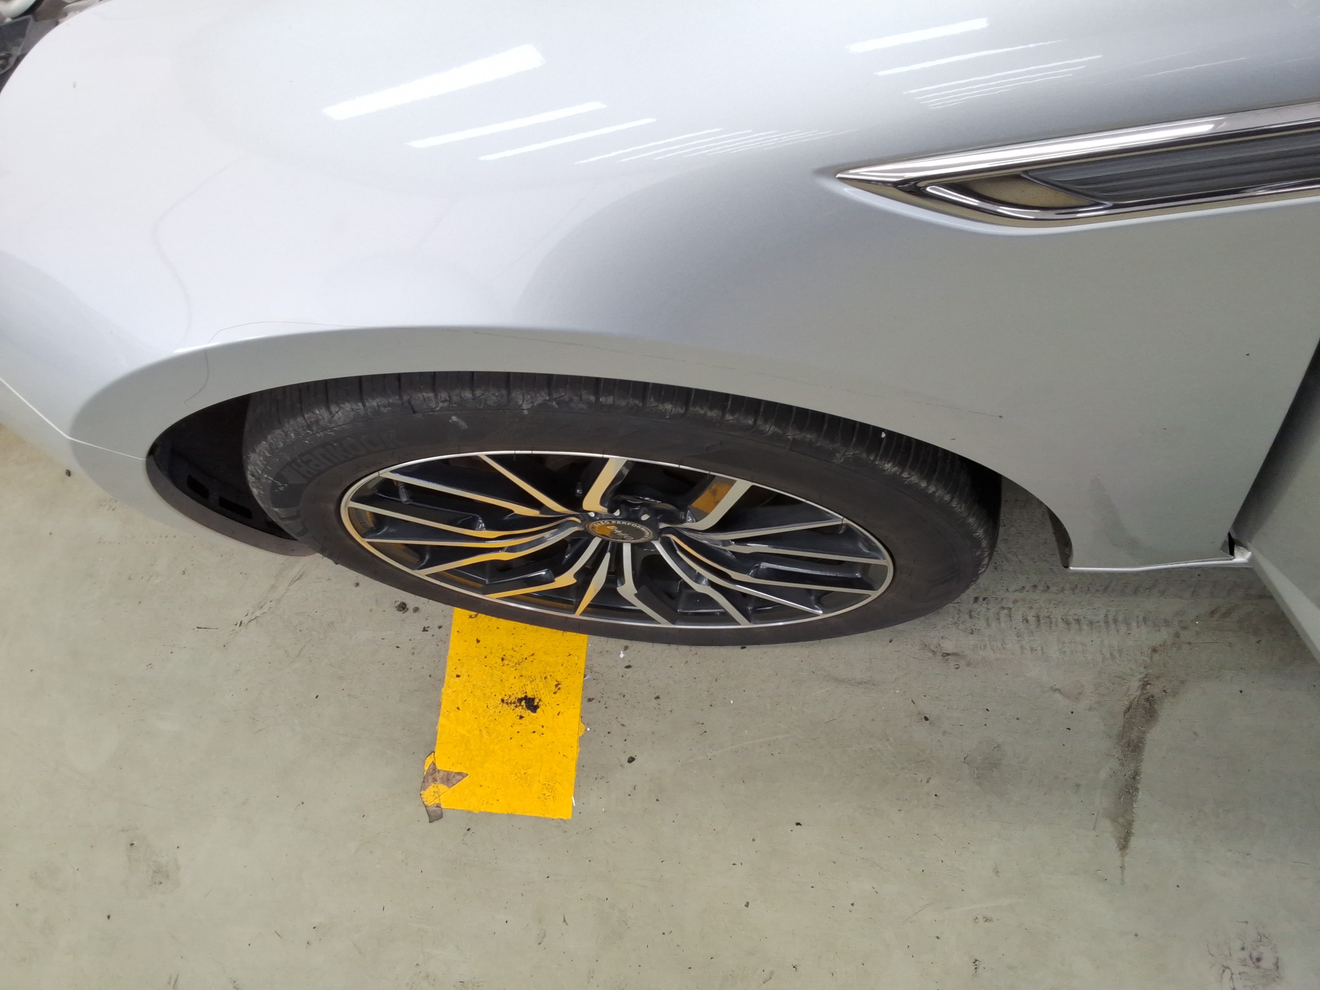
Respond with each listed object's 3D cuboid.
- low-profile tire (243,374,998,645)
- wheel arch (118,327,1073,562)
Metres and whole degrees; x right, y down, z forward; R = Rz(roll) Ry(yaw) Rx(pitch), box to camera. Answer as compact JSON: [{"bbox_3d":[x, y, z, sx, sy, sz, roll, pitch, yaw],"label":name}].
[{"bbox_3d":[-0.028,-0.048,1.024,0.676,0.672,0.240,3,69,10],"label":"low-profile tire"},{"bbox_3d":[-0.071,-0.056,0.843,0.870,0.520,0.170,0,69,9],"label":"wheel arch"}]

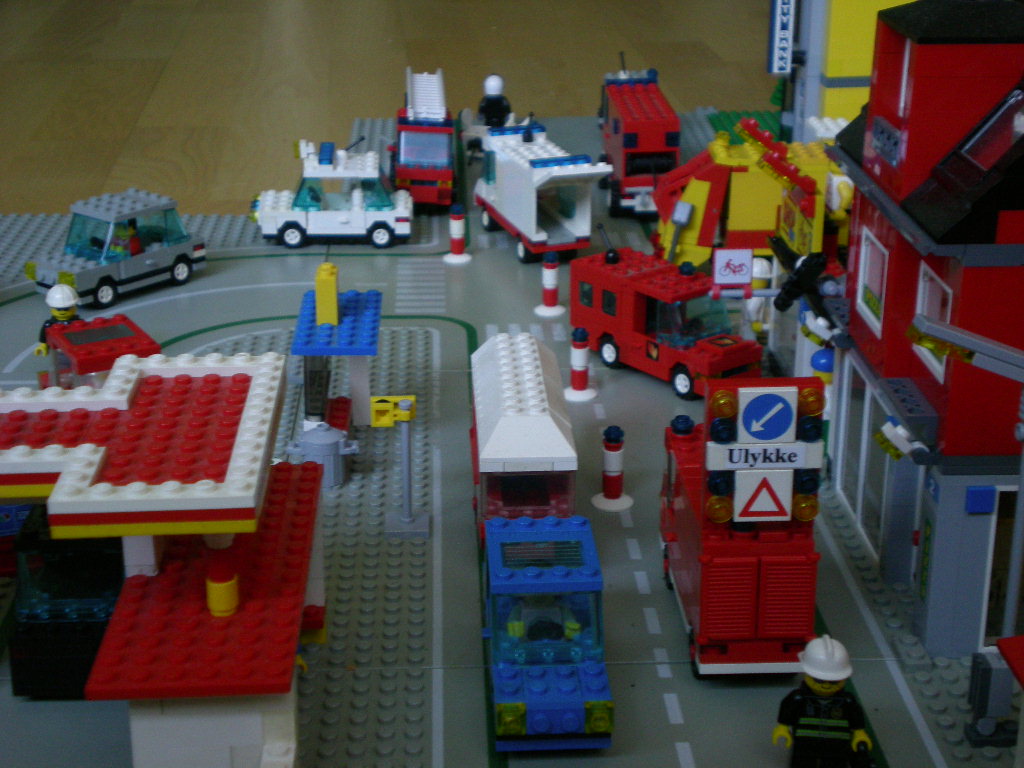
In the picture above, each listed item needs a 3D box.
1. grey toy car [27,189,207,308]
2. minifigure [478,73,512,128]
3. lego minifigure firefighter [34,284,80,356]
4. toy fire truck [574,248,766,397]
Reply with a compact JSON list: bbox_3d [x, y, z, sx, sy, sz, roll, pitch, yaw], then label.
[{"bbox_3d":[-0.199,-0.069,0.838,0.034,0.046,0.086,16,26,34],"label":"grey toy car"},{"bbox_3d":[-0.013,-0.195,1.161,0.025,0.042,0.016,0,21,-1],"label":"minifigure"},{"bbox_3d":[-0.195,-0.023,0.726,0.025,0.043,0.017,-3,22,-8],"label":"lego minifigure firefighter"},{"bbox_3d":[0.067,-0.027,0.736,0.034,0.046,0.090,-16,27,-35],"label":"toy fire truck"}]

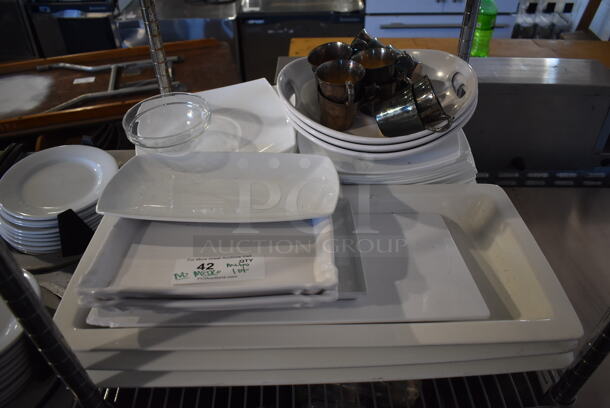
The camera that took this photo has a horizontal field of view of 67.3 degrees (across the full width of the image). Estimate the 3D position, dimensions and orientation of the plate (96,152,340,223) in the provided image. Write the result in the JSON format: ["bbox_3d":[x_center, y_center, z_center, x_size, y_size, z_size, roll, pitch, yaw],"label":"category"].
[{"bbox_3d":[-0.115,-0.021,0.655,0.332,0.036,0.167,1,38,2],"label":"plate"}]

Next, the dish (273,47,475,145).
[{"bbox_3d":[0.119,-0.161,0.784,0.328,0.085,0.315,-8,42,-9],"label":"dish"}]

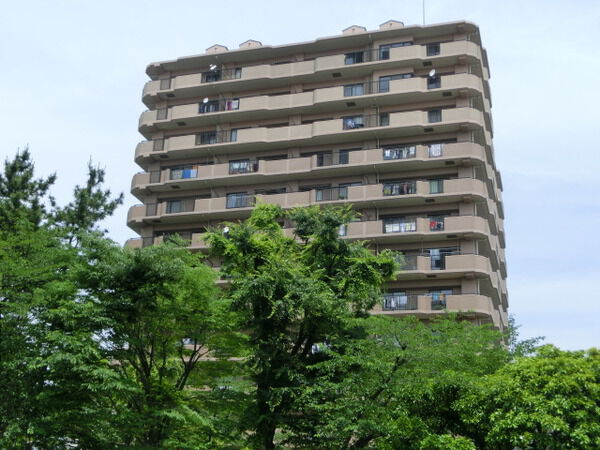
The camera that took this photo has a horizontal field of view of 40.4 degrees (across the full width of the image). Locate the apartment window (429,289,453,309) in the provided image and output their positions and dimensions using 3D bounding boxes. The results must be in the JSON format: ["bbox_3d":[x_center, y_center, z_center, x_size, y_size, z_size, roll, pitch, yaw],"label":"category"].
[{"bbox_3d":[10.094,5.408,58.350,1.670,1.786,0.144,-4,-21,16],"label":"apartment window"}]

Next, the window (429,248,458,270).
[{"bbox_3d":[10.430,2.558,59.333,2.246,1.901,0.144,-4,-21,16],"label":"window"}]

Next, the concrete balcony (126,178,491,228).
[{"bbox_3d":[-0.170,-1.555,63.377,29.290,1.181,2.592,-4,-21,16],"label":"concrete balcony"}]

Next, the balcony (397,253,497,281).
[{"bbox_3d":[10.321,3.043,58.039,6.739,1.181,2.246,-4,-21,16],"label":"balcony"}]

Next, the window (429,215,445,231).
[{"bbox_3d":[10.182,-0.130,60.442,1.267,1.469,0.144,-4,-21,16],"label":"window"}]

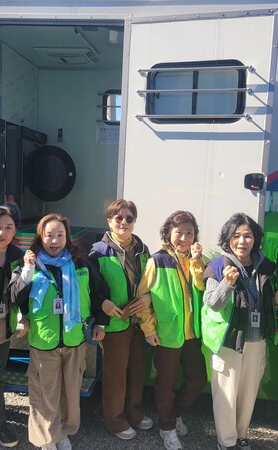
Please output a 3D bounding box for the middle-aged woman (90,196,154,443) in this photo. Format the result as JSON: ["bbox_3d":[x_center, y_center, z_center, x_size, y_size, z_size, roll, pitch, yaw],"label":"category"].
[{"bbox_3d":[-0.125,0.625,3.040,0.460,1.590,0.310,1,7,-14],"label":"middle-aged woman"}]

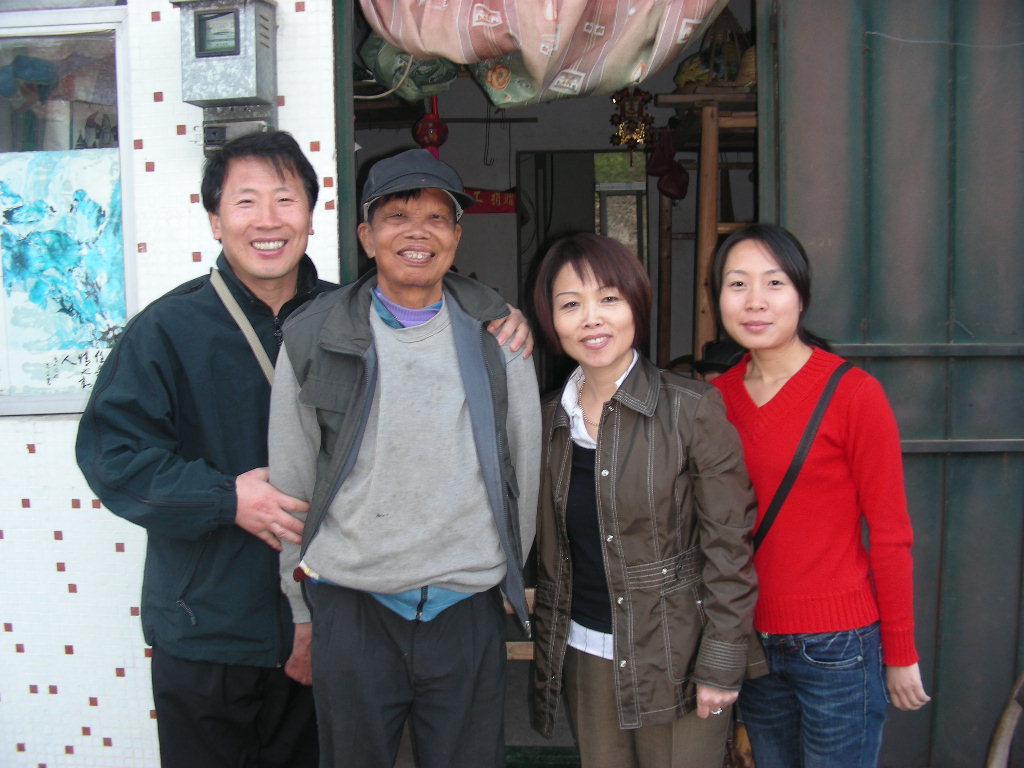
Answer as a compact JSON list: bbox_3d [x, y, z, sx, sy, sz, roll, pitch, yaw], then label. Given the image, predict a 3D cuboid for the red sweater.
[{"bbox_3d":[0.535,0.219,2.050,0.440,0.570,0.260,1,5,22],"label":"red sweater"}]

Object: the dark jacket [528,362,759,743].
[{"bbox_3d":[0.228,0.275,1.990,0.460,0.640,0.270,1,5,21],"label":"dark jacket"}]

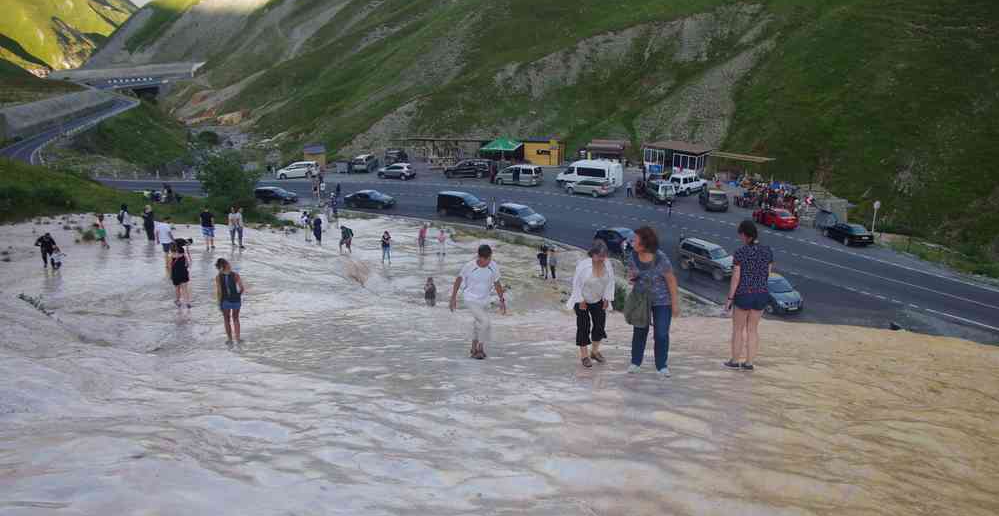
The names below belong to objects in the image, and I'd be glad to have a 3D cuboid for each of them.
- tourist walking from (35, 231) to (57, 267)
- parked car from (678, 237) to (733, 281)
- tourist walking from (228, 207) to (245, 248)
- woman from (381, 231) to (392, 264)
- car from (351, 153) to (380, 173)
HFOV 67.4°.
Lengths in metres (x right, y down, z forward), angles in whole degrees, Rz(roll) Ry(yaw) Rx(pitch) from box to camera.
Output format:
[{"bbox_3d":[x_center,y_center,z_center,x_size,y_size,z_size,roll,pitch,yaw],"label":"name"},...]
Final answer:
[{"bbox_3d":[-16.672,-0.275,27.500,0.660,1.360,0.450,-7,17,-25],"label":"tourist walking"},{"bbox_3d":[13.671,0.084,48.570,1.840,1.820,4.600,-13,20,-41],"label":"parked car"},{"bbox_3d":[-10.454,-1.239,29.836,0.520,1.680,0.380,-2,13,-8],"label":"tourist walking"},{"bbox_3d":[-5.461,-0.515,36.106,0.520,1.630,0.360,1,14,0],"label":"woman"},{"bbox_3d":[-15.647,-10.977,87.241,1.830,1.700,4.500,2,15,8],"label":"car"}]

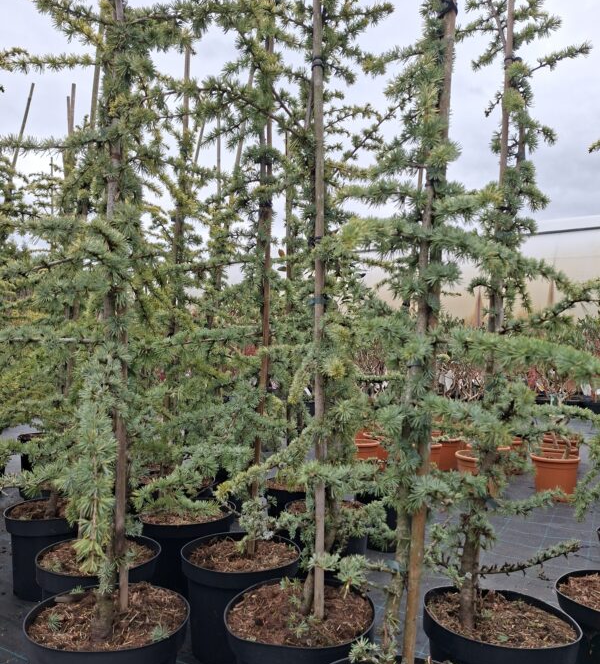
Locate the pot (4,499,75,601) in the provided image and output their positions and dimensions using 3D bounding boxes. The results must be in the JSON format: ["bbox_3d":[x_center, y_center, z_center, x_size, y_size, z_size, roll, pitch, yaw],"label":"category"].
[{"bbox_3d":[-1.095,0.949,2.362,0.405,0.328,0.405,2,-4,0],"label":"pot"}]

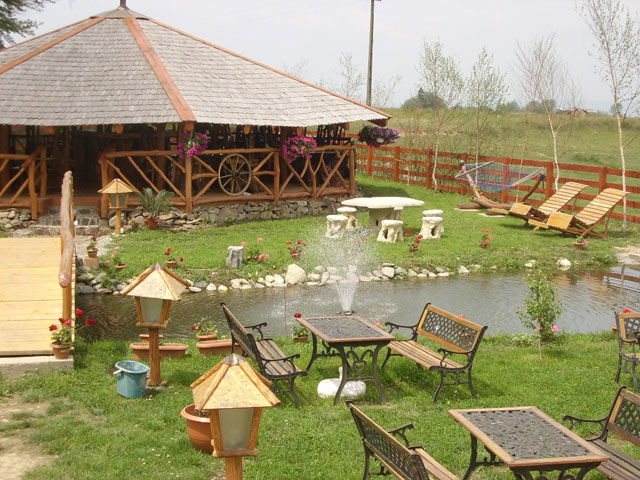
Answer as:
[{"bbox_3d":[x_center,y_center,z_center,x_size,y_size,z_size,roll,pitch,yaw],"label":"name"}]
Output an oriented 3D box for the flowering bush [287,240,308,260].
[{"bbox_3d":[-0.445,0.165,15.960,0.390,0.400,0.360,2,8,-2],"label":"flowering bush"}]

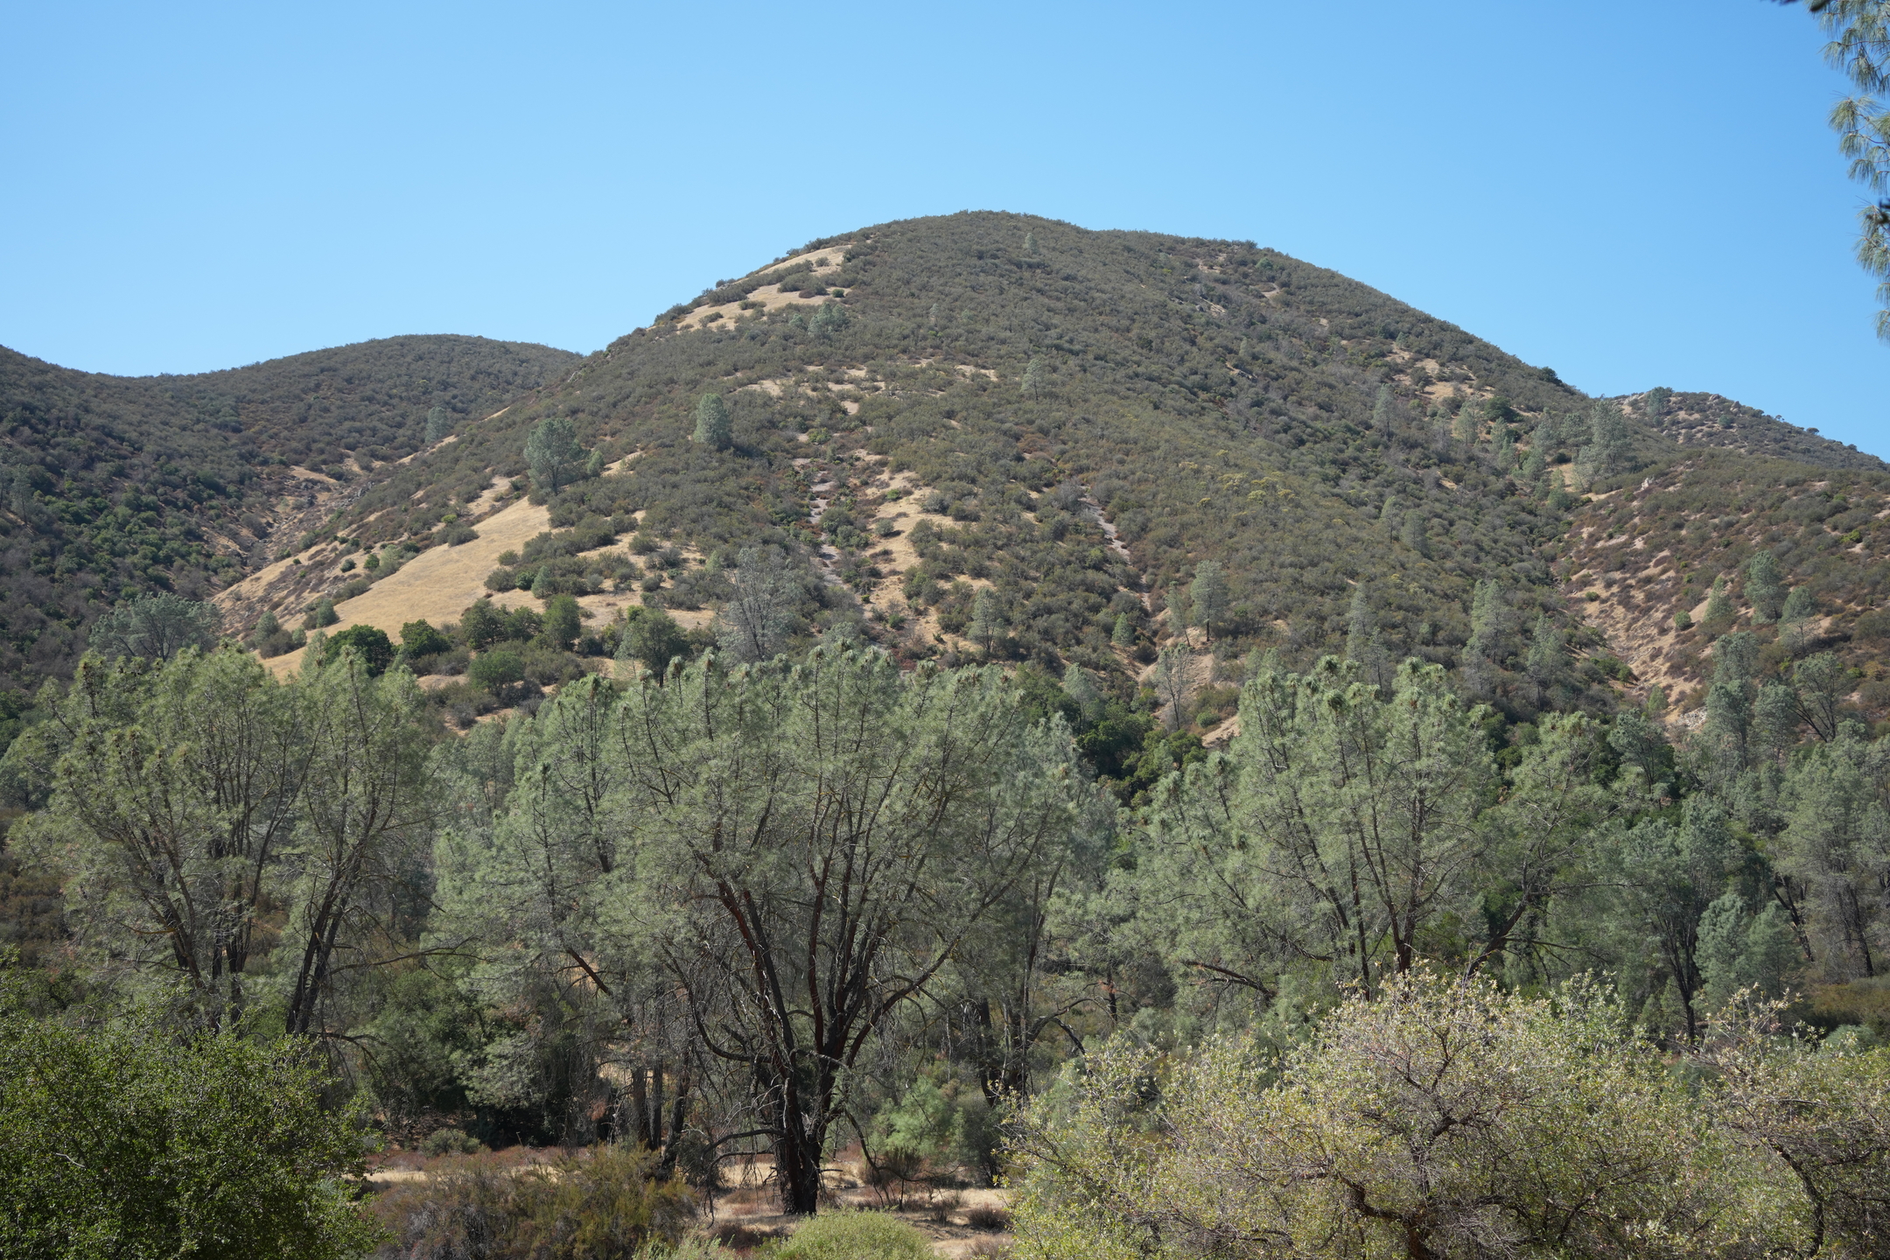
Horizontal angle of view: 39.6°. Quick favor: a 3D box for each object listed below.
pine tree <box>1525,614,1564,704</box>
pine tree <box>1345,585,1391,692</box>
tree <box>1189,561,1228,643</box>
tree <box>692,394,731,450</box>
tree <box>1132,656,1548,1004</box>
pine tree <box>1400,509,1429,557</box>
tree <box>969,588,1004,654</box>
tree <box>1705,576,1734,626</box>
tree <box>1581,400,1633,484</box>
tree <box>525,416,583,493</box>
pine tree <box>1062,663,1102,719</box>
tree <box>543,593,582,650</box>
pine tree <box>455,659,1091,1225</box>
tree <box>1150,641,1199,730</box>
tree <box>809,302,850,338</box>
[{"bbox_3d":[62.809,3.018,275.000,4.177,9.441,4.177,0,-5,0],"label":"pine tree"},{"bbox_3d":[53.990,1.890,335.000,6.030,15.230,5.850,0,-8,0],"label":"pine tree"},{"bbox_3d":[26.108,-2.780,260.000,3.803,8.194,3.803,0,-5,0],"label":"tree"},{"bbox_3d":[-42.530,-38.220,480.000,7.560,10.640,7.330,0,-8,0],"label":"tree"},{"bbox_3d":[12.040,7.200,80.000,12.690,12.910,11.420,0,-8,0],"label":"tree"},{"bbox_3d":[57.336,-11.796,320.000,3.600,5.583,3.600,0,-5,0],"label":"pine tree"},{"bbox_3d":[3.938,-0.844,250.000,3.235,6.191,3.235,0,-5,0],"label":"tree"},{"bbox_3d":[103.270,-3.740,350.000,3.940,7.160,3.820,0,-8,0],"label":"tree"},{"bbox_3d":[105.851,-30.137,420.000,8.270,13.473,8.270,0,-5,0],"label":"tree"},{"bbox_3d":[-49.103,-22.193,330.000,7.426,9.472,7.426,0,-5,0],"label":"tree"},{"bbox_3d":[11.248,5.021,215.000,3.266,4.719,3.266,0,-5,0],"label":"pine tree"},{"bbox_3d":[-54.530,-1.060,375.000,5.480,8.530,5.320,0,-8,0],"label":"tree"},{"bbox_3d":[-4.050,6.872,60.000,14.242,12.545,12.500,0,-5,0],"label":"pine tree"},{"bbox_3d":[27.560,7.090,315.000,5.670,11.100,5.500,0,-8,0],"label":"tree"},{"bbox_3d":[-25.890,-69.400,590.000,8.960,8.720,8.690,0,-8,0],"label":"tree"}]

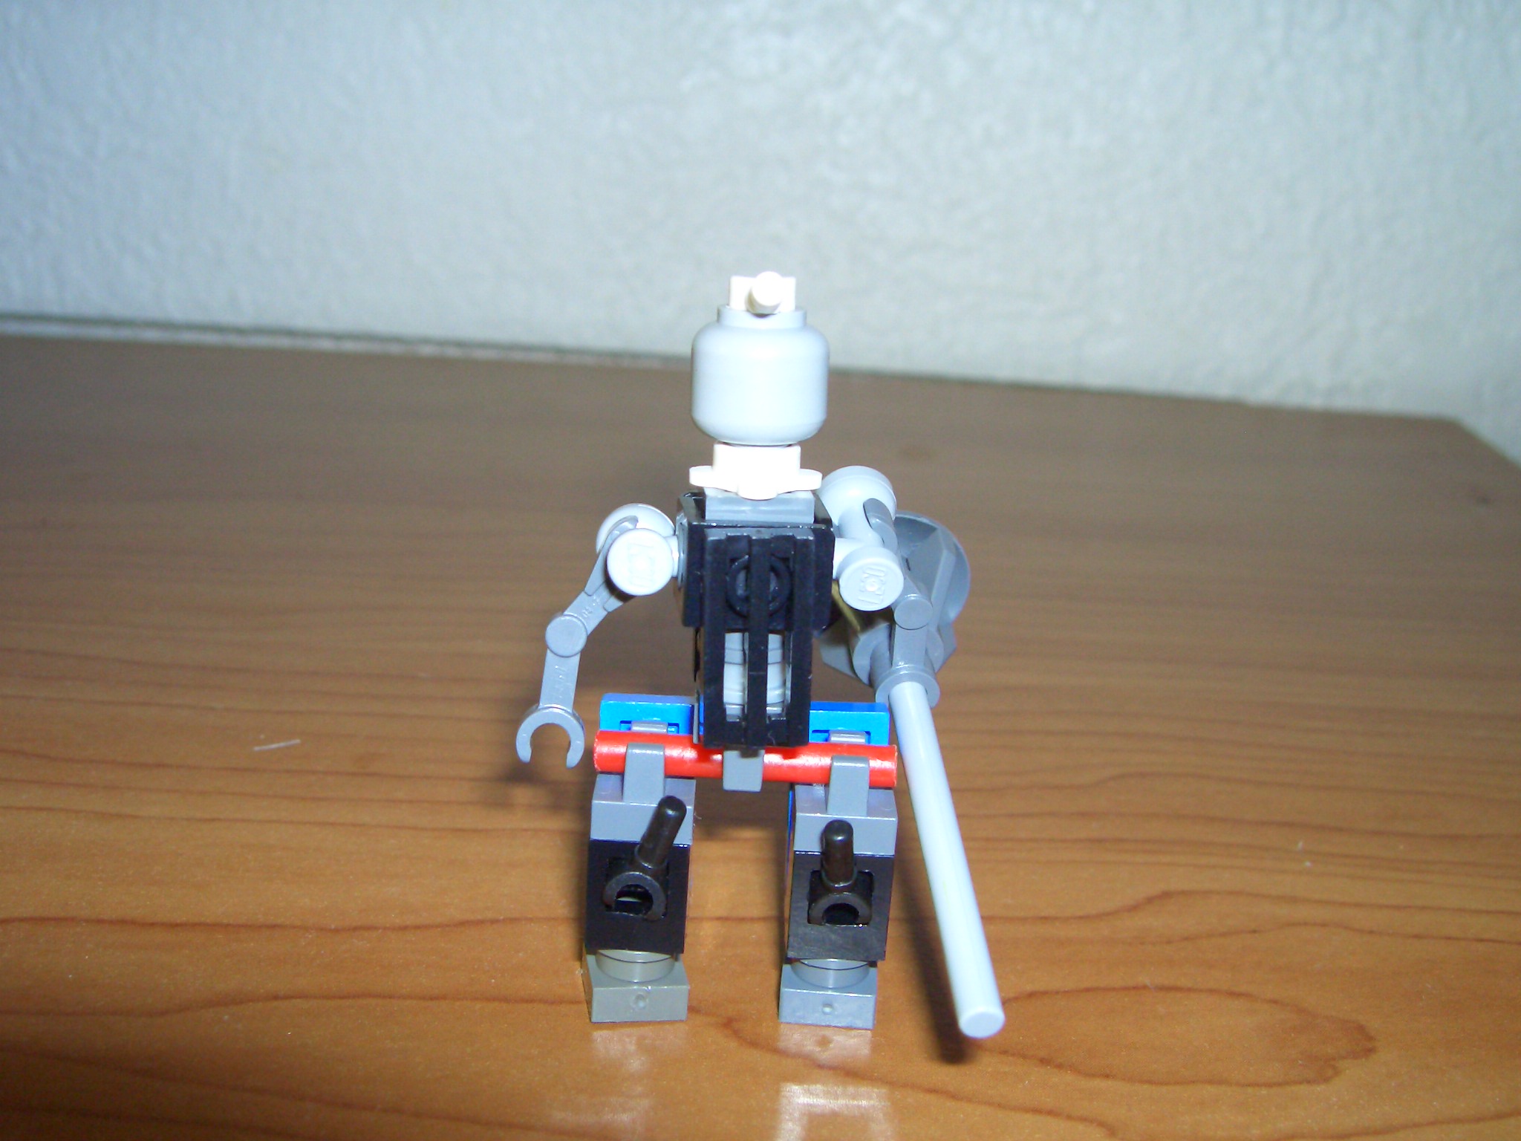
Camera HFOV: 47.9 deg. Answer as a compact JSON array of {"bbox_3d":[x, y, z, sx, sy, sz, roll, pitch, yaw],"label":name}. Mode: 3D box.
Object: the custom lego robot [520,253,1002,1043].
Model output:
[{"bbox_3d":[0.000,0.007,0.138,0.037,0.061,0.048,4,17,0],"label":"custom lego robot"}]

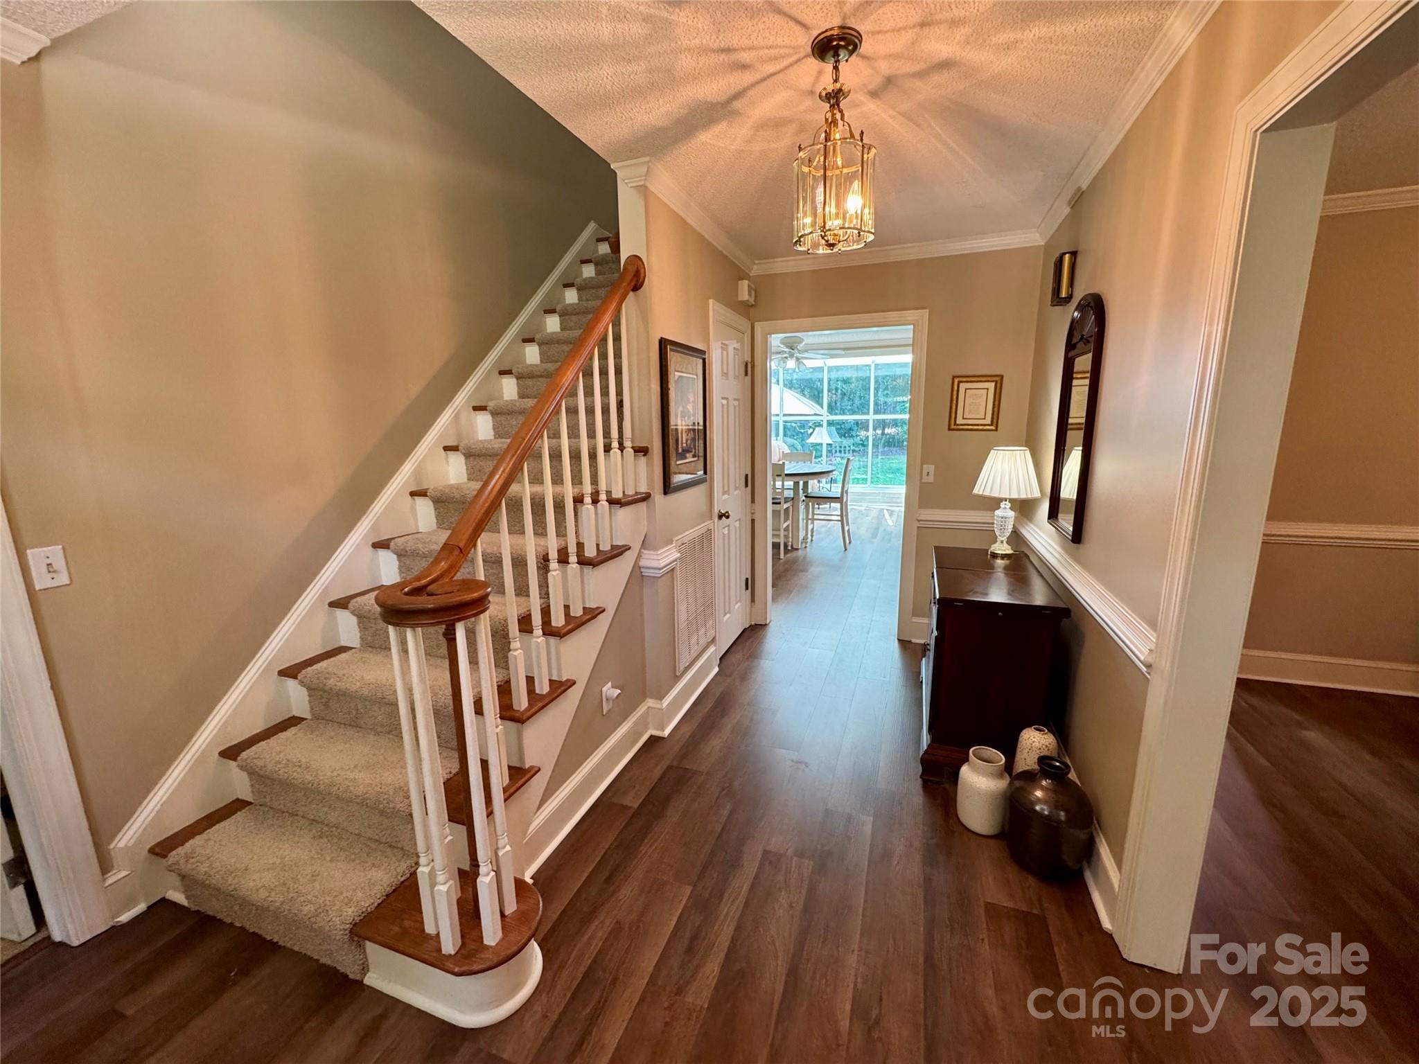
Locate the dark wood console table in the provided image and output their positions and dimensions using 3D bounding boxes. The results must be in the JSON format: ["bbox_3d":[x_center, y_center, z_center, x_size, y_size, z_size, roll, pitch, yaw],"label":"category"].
[{"bbox_3d":[1.244,0.571,2.637,0.474,0.805,0.915,3,12,20],"label":"dark wood console table"}]

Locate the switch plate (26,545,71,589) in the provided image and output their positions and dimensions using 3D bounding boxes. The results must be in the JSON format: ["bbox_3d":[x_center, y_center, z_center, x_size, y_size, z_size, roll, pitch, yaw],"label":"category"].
[{"bbox_3d":[-1.863,0.102,1.618,0.013,0.115,0.070,3,12,20],"label":"switch plate"}]

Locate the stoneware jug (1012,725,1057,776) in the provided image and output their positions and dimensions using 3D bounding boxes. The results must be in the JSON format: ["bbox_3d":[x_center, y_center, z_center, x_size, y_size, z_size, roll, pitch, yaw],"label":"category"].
[{"bbox_3d":[1.210,0.895,2.128,0.155,0.345,0.155,3,12,20],"label":"stoneware jug"}]

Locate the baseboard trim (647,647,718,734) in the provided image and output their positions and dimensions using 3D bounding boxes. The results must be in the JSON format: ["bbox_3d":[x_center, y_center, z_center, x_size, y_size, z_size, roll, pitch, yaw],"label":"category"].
[{"bbox_3d":[-0.116,0.820,3.076,0.085,0.160,0.785,3,12,20],"label":"baseboard trim"}]

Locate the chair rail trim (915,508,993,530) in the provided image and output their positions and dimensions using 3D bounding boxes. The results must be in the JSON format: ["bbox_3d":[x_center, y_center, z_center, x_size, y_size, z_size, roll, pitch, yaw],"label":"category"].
[{"bbox_3d":[1.593,-0.074,3.592,0.530,0.120,0.035,3,12,20],"label":"chair rail trim"}]

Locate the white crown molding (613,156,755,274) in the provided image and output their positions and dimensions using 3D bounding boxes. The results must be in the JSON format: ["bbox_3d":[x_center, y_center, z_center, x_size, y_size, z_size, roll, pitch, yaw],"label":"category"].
[{"bbox_3d":[-0.033,-1.576,3.030,0.175,0.076,1.624,3,12,20],"label":"white crown molding"}]

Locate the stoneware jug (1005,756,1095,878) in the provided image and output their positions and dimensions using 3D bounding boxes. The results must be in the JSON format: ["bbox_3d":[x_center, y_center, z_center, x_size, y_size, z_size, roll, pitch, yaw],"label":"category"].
[{"bbox_3d":[1.149,0.946,1.942,0.246,0.347,0.246,3,12,20],"label":"stoneware jug"}]

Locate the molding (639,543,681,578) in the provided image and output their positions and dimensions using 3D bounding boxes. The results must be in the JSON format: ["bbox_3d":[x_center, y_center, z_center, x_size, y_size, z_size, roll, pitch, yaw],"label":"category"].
[{"bbox_3d":[-0.230,0.119,2.627,0.110,0.120,0.235,3,12,20],"label":"molding"}]

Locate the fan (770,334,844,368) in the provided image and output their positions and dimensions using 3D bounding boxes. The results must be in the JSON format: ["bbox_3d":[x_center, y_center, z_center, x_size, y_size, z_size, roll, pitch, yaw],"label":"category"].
[{"bbox_3d":[0.964,-2.080,6.688,1.280,0.400,1.280,3,12,20],"label":"fan"}]

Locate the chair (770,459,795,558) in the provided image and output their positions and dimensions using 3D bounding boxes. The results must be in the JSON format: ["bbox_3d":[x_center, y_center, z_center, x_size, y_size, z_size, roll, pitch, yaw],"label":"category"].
[{"bbox_3d":[0.648,-0.268,6.297,0.465,1.030,0.530,3,12,20],"label":"chair"}]

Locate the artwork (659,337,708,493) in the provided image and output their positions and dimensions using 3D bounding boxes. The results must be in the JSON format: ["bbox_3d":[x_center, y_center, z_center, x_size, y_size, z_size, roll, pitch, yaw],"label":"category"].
[{"bbox_3d":[-0.110,-0.556,2.814,0.024,0.688,0.565,3,12,20],"label":"artwork"}]

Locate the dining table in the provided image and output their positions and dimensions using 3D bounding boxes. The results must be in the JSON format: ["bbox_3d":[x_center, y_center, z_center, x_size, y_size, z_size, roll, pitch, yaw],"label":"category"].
[{"bbox_3d":[0.846,-0.297,6.825,1.250,0.900,1.250,3,12,20],"label":"dining table"}]

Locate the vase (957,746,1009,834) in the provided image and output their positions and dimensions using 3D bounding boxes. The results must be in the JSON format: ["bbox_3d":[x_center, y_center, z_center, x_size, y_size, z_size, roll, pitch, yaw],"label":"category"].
[{"bbox_3d":[0.998,0.940,2.085,0.165,0.278,0.165,3,12,20],"label":"vase"}]

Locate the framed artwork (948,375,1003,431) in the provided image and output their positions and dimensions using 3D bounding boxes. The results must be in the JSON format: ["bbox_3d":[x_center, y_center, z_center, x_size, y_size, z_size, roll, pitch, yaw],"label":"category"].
[{"bbox_3d":[1.603,-0.776,3.465,0.277,0.324,0.022,3,12,20],"label":"framed artwork"}]

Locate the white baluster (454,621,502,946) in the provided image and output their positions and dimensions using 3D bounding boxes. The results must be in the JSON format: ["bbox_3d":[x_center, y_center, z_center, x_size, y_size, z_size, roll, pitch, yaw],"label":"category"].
[{"bbox_3d":[-0.571,0.633,1.414,0.033,0.870,0.033,3,12,20],"label":"white baluster"}]

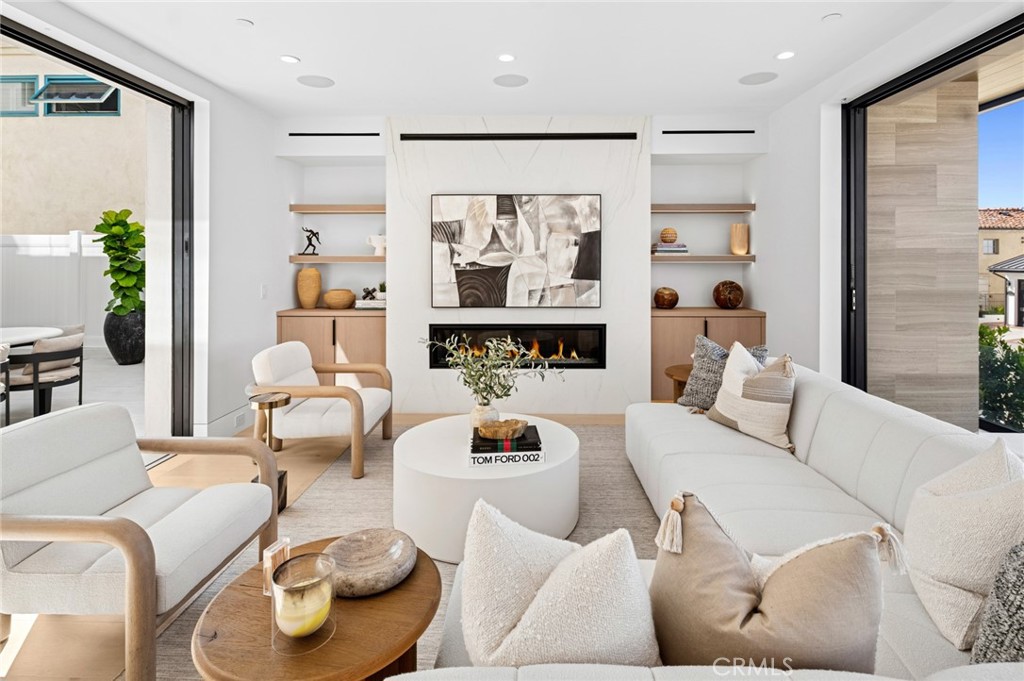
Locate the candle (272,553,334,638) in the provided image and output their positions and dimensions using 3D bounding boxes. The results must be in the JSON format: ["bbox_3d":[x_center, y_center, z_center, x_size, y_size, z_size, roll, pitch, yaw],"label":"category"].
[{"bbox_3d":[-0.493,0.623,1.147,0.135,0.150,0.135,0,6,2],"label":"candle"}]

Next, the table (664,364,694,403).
[{"bbox_3d":[1.562,0.512,3.950,0.590,0.480,0.590,0,7,2],"label":"table"}]

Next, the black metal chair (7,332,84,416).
[{"bbox_3d":[-4.060,0.345,4.170,0.560,0.750,0.560,0,6,2],"label":"black metal chair"}]

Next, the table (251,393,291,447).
[{"bbox_3d":[-1.352,0.633,2.705,0.203,0.640,0.203,0,6,2],"label":"table"}]

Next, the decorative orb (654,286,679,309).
[{"bbox_3d":[1.538,-0.419,4.800,0.240,0.212,0.240,0,7,3],"label":"decorative orb"}]

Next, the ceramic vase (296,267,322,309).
[{"bbox_3d":[-2.017,-0.514,4.830,0.225,0.400,0.225,0,7,2],"label":"ceramic vase"}]

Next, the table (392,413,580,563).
[{"bbox_3d":[-0.140,0.753,2.700,1.010,0.400,1.010,0,6,1],"label":"table"}]

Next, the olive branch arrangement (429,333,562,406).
[{"bbox_3d":[-0.110,0.180,2.900,0.810,0.420,0.560,0,6,1],"label":"olive branch arrangement"}]

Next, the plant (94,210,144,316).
[{"bbox_3d":[-5.320,-1.073,6.650,0.720,1.450,0.700,-3,6,-30],"label":"plant"}]

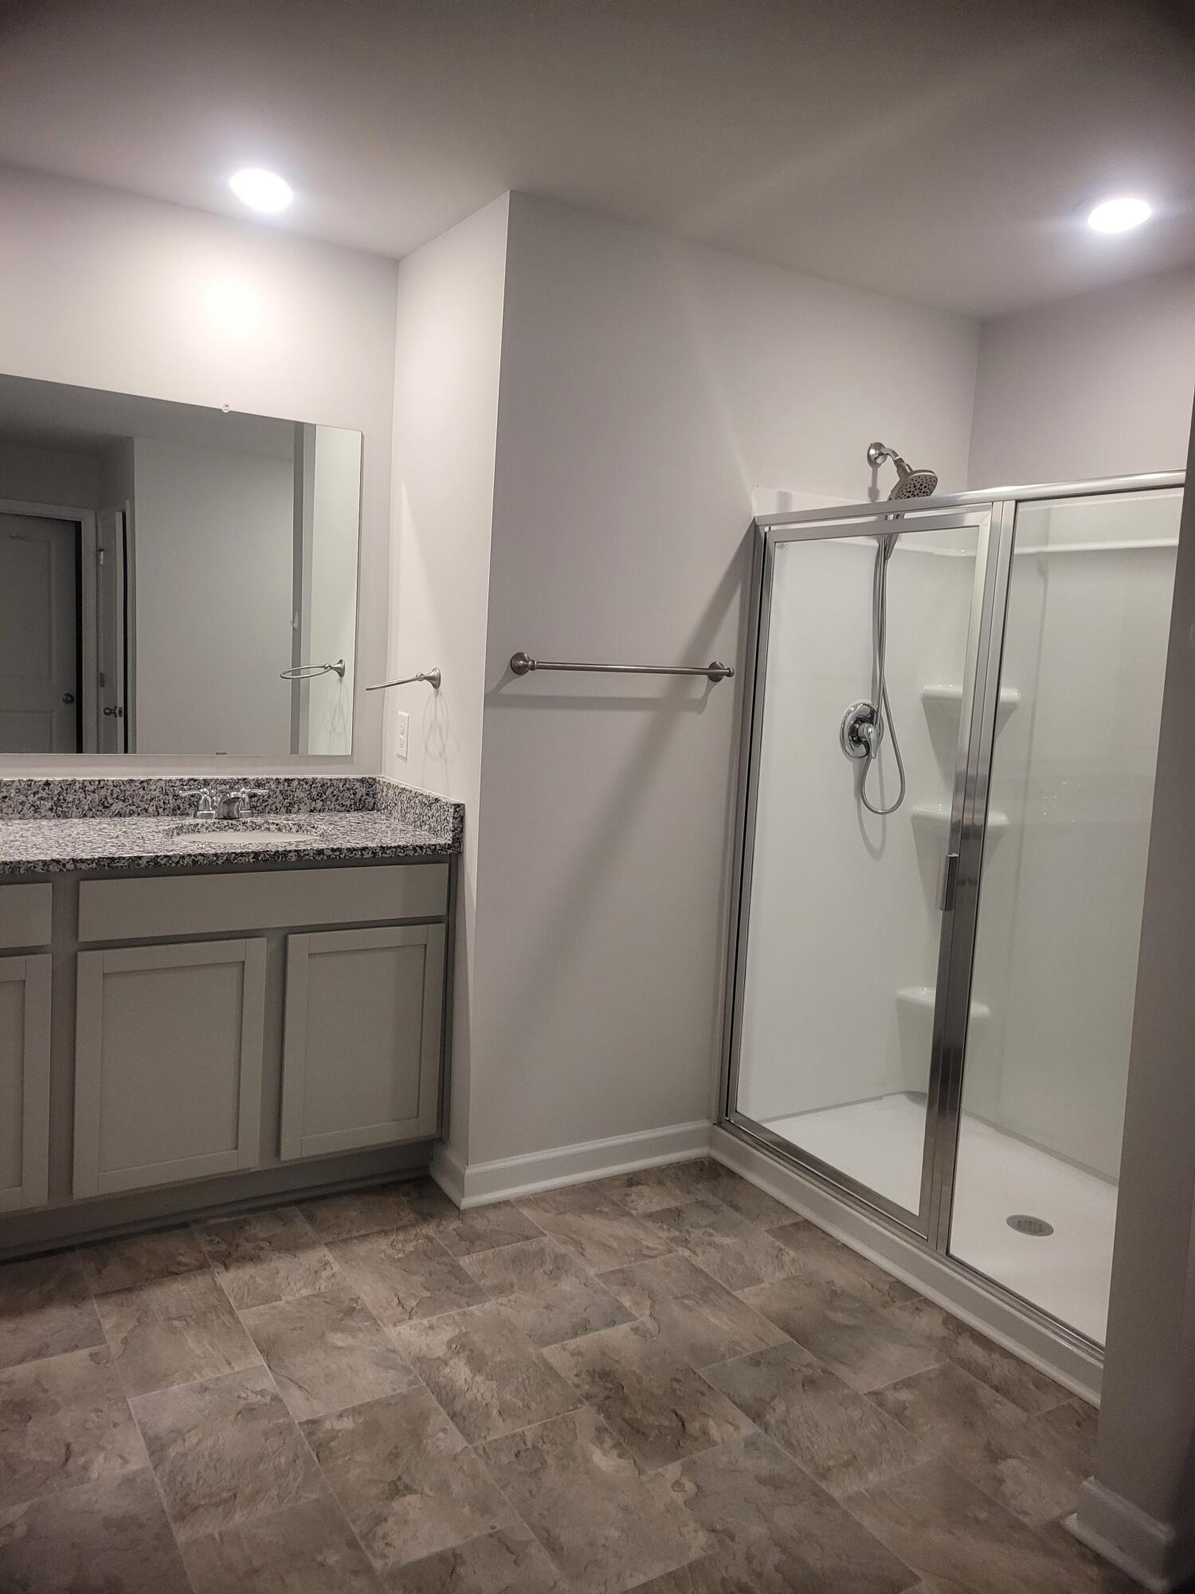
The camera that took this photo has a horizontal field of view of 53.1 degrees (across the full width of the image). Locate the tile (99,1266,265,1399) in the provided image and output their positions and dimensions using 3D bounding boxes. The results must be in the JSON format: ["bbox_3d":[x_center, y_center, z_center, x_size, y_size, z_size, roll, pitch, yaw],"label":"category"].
[{"bbox_3d":[-0.854,1.081,2.424,0.247,0.010,0.400,-1,8,-31],"label":"tile"}]

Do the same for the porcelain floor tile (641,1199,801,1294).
[{"bbox_3d":[0.305,1.087,2.908,0.240,0.010,0.403,-1,8,-31],"label":"porcelain floor tile"}]

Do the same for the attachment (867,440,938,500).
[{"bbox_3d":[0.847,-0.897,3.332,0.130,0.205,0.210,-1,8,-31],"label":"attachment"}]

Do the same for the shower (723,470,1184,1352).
[{"bbox_3d":[1.108,0.184,2.892,0.799,1.800,1.518,-1,8,-31],"label":"shower"}]

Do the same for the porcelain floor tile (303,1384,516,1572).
[{"bbox_3d":[-0.325,1.139,2.024,0.247,0.010,0.400,-1,8,-31],"label":"porcelain floor tile"}]

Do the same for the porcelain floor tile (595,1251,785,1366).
[{"bbox_3d":[0.195,1.104,2.583,0.242,0.010,0.404,-1,8,-31],"label":"porcelain floor tile"}]

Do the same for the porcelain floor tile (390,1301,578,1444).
[{"bbox_3d":[-0.225,1.123,2.352,0.248,0.010,0.405,-1,8,-31],"label":"porcelain floor tile"}]

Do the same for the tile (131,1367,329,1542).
[{"bbox_3d":[-0.649,1.132,2.086,0.247,0.010,0.400,-1,8,-31],"label":"tile"}]

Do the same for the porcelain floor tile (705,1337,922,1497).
[{"bbox_3d":[0.408,1.167,2.272,0.240,0.010,0.399,-1,8,-31],"label":"porcelain floor tile"}]

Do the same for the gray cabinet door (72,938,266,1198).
[{"bbox_3d":[-0.969,0.609,2.725,0.408,0.559,0.020,-1,8,-31],"label":"gray cabinet door"}]

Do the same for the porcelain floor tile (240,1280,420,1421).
[{"bbox_3d":[-0.530,1.090,2.363,0.247,0.010,0.399,-1,8,-31],"label":"porcelain floor tile"}]

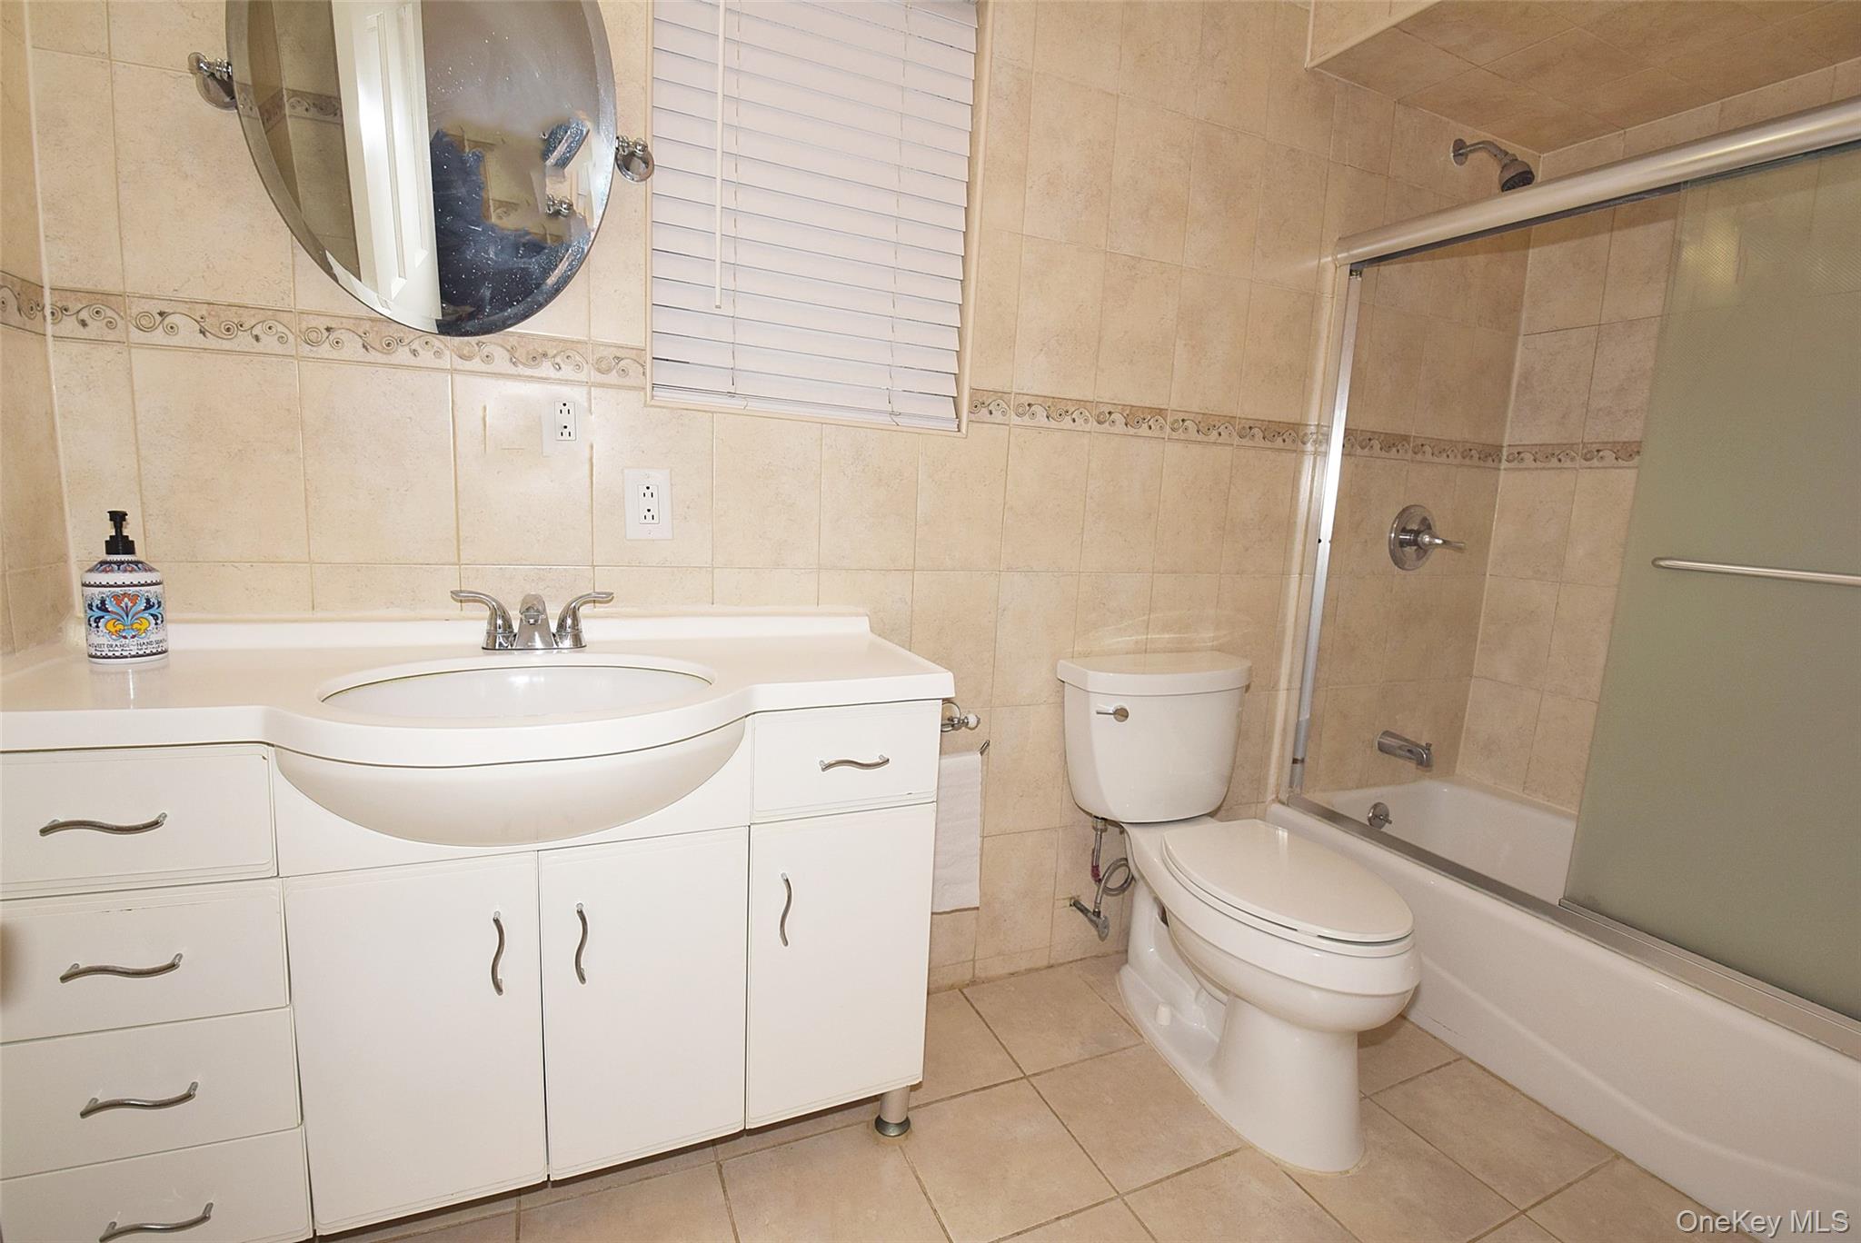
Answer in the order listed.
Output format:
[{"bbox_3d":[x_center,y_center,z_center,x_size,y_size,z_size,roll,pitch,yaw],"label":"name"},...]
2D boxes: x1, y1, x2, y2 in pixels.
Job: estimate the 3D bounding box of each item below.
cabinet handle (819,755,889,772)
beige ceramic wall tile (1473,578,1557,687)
[{"bbox_3d":[-0.118,0.219,1.204,0.109,0.023,0.027,-1,9,-22],"label":"cabinet handle"},{"bbox_3d":[1.706,0.032,2.256,0.010,0.307,0.200,-1,9,-22],"label":"beige ceramic wall tile"}]

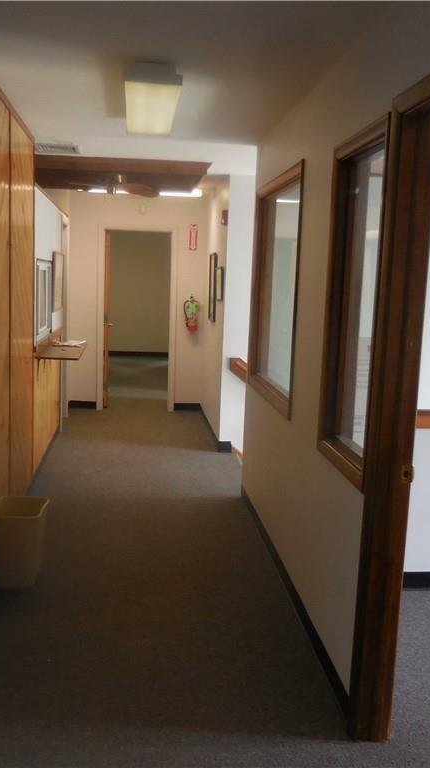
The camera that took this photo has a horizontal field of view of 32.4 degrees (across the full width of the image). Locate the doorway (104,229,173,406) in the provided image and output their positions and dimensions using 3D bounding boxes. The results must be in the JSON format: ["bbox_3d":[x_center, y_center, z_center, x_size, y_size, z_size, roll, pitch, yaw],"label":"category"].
[{"bbox_3d":[-0.886,-0.712,8.467,0.790,2.060,0.130,1,8,-6],"label":"doorway"}]

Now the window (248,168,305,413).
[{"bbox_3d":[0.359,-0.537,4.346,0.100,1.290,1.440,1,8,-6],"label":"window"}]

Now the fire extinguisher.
[{"bbox_3d":[-0.260,-0.800,8.387,0.180,0.420,0.140,1,8,-6],"label":"fire extinguisher"}]

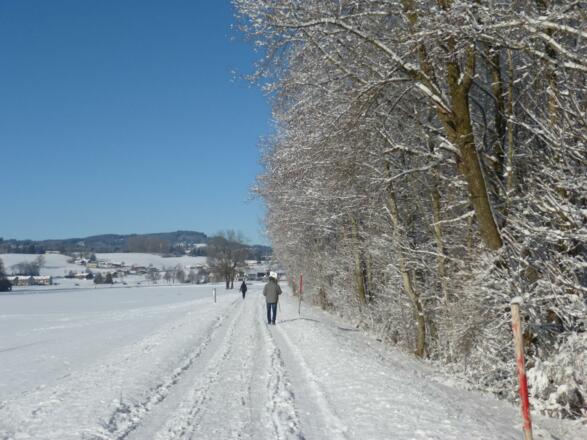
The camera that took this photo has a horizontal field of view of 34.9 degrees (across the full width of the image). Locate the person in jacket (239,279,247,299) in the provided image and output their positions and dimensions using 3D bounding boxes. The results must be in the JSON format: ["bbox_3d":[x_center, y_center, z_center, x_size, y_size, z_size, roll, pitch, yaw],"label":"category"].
[{"bbox_3d":[-4.468,6.186,83.000,0.600,1.700,0.400,0,-3,-3],"label":"person in jacket"}]

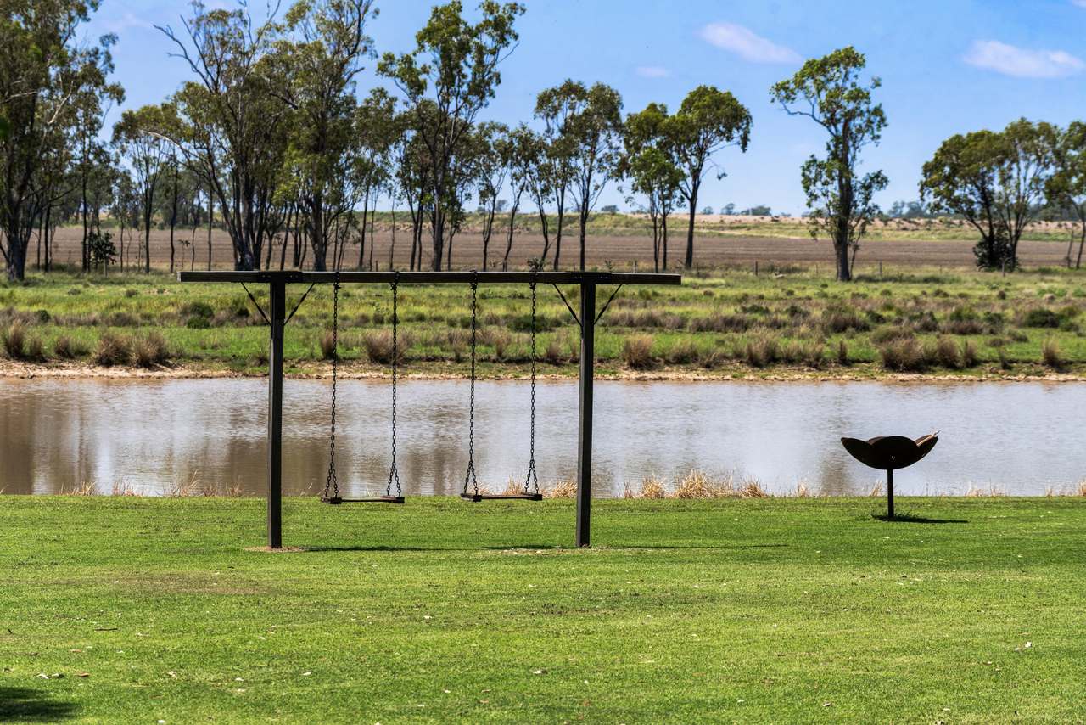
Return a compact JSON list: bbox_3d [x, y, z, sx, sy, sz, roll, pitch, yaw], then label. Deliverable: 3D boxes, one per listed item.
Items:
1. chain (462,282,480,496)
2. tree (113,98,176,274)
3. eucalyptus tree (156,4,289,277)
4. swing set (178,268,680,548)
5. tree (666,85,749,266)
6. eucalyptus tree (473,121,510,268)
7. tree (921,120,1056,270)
[{"bbox_3d":[-0.651,0.210,46.600,0.070,1.990,0.250,0,2,-18],"label":"chain"},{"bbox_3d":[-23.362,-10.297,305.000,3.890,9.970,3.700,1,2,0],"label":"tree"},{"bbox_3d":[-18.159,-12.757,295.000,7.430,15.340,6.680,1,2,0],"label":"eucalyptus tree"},{"bbox_3d":[-0.985,0.422,46.500,4.700,2.480,0.300,0,2,-18],"label":"swing set"},{"bbox_3d":[10.653,-11.940,335.000,5.480,11.890,5.200,1,2,0],"label":"tree"},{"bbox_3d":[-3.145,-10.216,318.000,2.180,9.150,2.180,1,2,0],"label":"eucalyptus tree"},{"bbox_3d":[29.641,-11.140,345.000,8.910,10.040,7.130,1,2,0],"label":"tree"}]

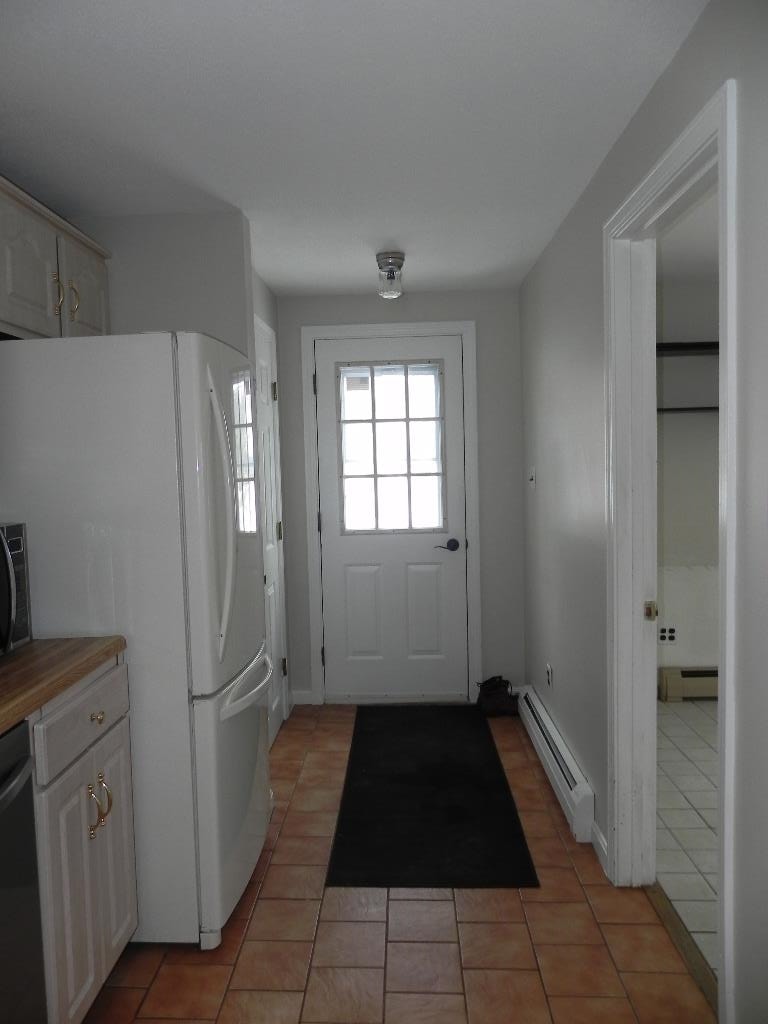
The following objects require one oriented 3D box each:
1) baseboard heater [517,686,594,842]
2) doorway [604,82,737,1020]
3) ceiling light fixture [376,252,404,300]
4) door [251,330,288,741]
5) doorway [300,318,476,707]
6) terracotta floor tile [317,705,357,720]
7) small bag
[{"bbox_3d":[0.731,1.038,3.406,0.072,0.180,1.390,-1,4,2],"label":"baseboard heater"},{"bbox_3d":[0.759,0.185,1.968,0.144,2.058,0.920,-1,4,2],"label":"doorway"},{"bbox_3d":[0.031,-1.048,3.440,0.126,0.187,0.126,-1,4,2],"label":"ceiling light fixture"},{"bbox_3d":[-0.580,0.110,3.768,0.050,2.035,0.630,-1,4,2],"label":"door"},{"bbox_3d":[0.053,0.028,4.316,0.951,2.116,0.110,-1,4,2],"label":"doorway"},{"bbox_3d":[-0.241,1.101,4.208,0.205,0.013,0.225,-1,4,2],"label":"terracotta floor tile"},{"bbox_3d":[0.609,0.981,4.188,0.220,0.203,0.190,-1,4,2],"label":"small bag"}]

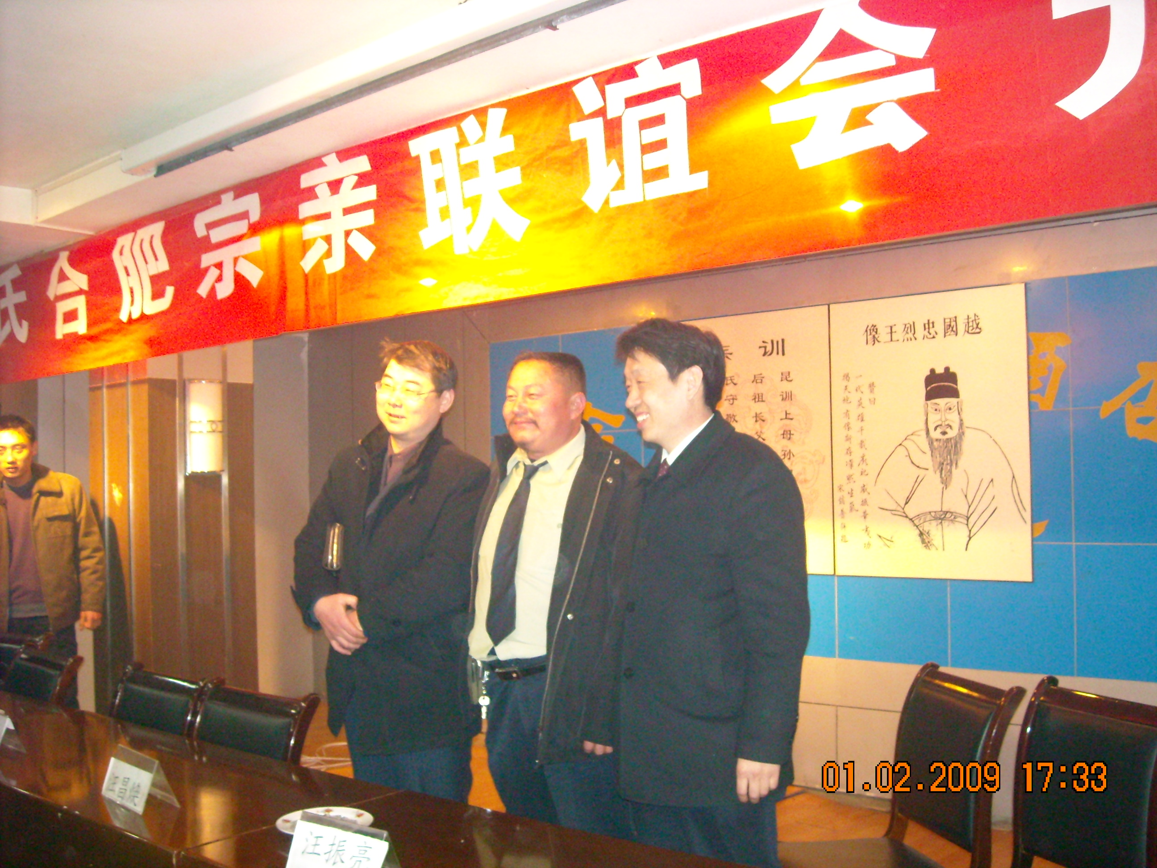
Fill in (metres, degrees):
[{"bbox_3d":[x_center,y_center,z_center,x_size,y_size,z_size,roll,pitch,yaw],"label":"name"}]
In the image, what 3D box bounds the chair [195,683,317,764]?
[{"bbox_3d":[-0.965,1.092,2.861,0.460,0.860,0.550,-3,-2,39],"label":"chair"}]

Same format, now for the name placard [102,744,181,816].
[{"bbox_3d":[-0.898,0.701,2.394,0.076,0.098,0.215,0,-2,-41],"label":"name placard"}]

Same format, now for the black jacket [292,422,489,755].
[{"bbox_3d":[-0.463,0.383,2.960,0.550,0.820,0.380,-3,-2,38],"label":"black jacket"}]

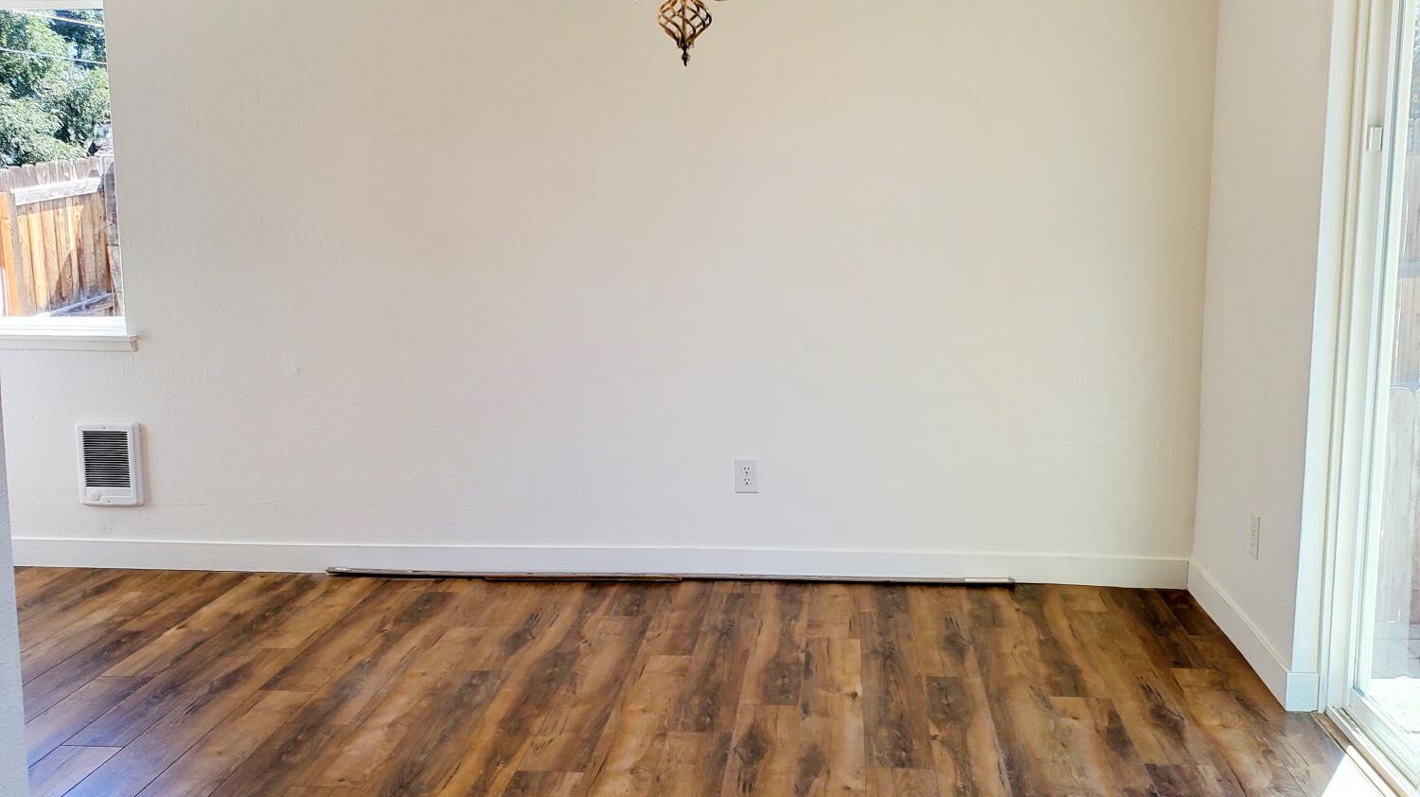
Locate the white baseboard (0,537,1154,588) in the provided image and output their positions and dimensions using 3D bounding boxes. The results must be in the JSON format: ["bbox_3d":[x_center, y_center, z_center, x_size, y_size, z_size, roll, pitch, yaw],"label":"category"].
[{"bbox_3d":[-0.498,0.594,5.152,4.373,0.109,0.016,0,9,5],"label":"white baseboard"}]

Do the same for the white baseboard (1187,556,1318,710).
[{"bbox_3d":[1.653,0.702,4.397,0.079,0.109,1.139,0,9,5],"label":"white baseboard"}]

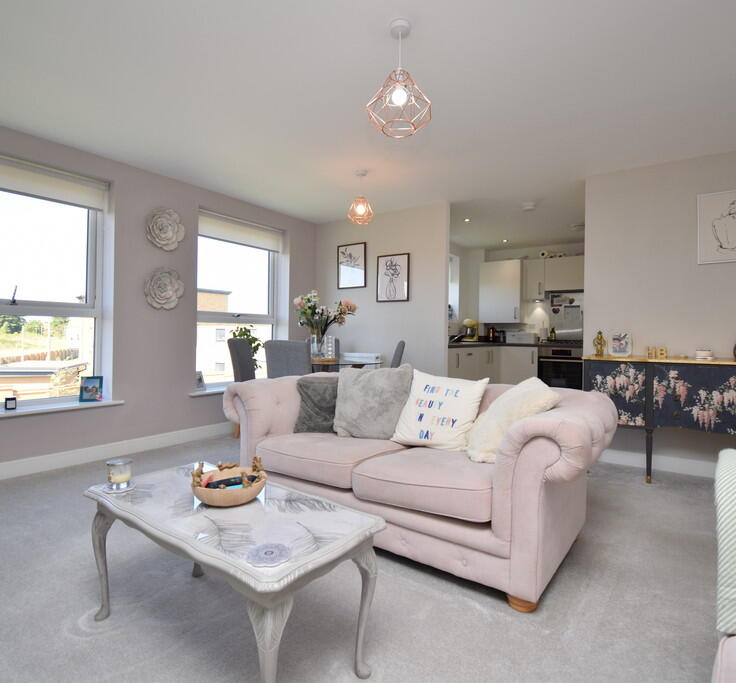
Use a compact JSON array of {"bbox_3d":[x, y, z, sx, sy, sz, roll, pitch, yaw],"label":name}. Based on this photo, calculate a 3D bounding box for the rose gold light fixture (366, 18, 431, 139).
[{"bbox_3d":[0.137,-1.156,1.850,0.283,0.465,0.283,1,1,0],"label":"rose gold light fixture"}]

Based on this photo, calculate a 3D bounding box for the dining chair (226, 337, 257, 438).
[{"bbox_3d":[-1.024,0.455,4.271,0.580,0.960,0.450,1,1,1],"label":"dining chair"}]

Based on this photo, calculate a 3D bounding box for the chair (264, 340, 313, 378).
[{"bbox_3d":[-0.606,0.465,3.930,0.440,0.960,0.580,1,1,19],"label":"chair"}]

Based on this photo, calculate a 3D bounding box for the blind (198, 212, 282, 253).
[{"bbox_3d":[-1.321,-1.155,4.543,0.060,0.235,1.100,2,1,36],"label":"blind"}]

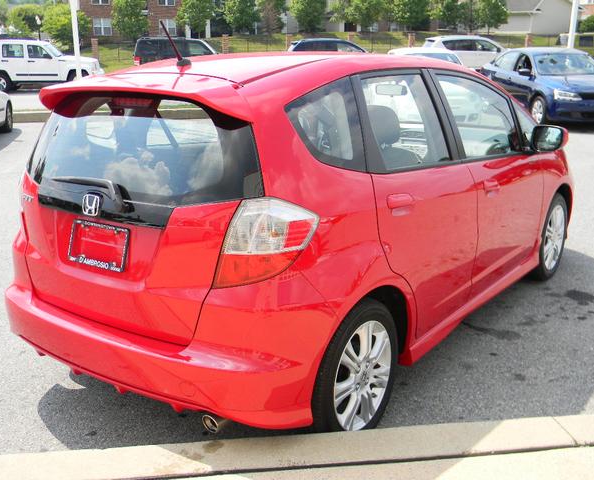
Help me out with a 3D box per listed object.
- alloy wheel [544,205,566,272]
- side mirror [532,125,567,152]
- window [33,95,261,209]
[{"bbox_3d":[1.694,-0.022,4.562,0.160,0.432,0.432,9,18,35],"label":"alloy wheel"},{"bbox_3d":[1.453,-0.575,3.832,0.220,0.155,0.120,12,20,41],"label":"side mirror"},{"bbox_3d":[-0.677,-0.333,2.511,1.340,0.425,0.172,9,0,36],"label":"window"}]

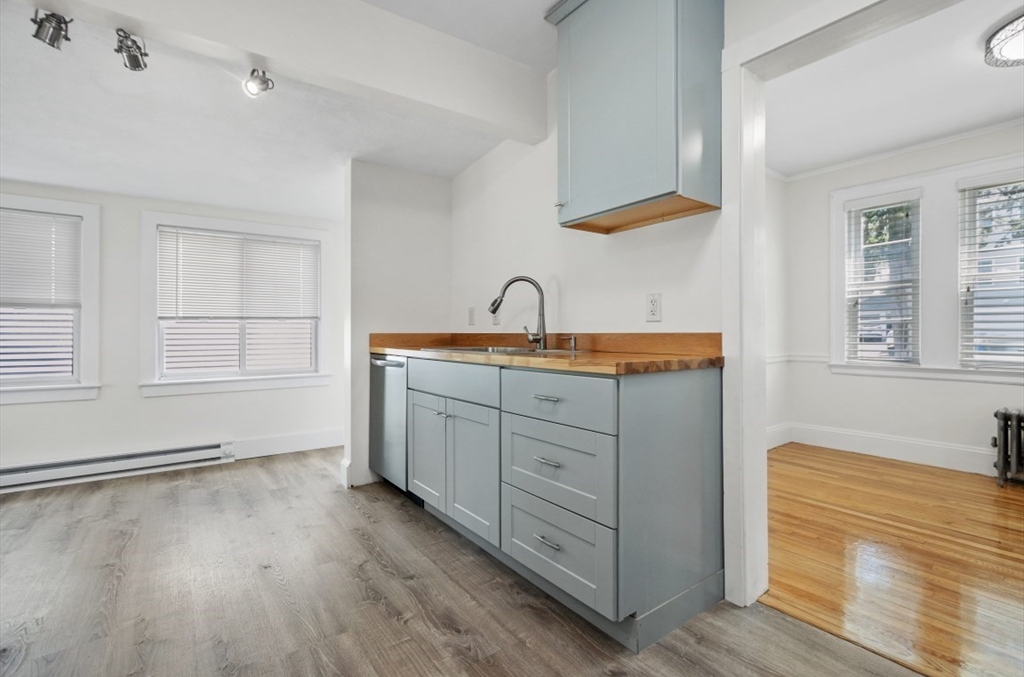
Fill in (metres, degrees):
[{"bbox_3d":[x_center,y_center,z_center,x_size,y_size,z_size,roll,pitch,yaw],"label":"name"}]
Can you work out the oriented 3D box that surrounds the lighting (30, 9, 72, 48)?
[{"bbox_3d":[-1.651,-1.112,1.530,0.080,0.100,0.085,0,0,16],"label":"lighting"}]

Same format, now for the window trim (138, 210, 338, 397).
[{"bbox_3d":[-2.170,-0.259,3.478,1.312,1.376,0.090,0,0,-34],"label":"window trim"}]

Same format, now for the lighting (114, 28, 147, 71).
[{"bbox_3d":[-1.462,-1.111,1.640,0.080,0.110,0.085,0,0,-24],"label":"lighting"}]

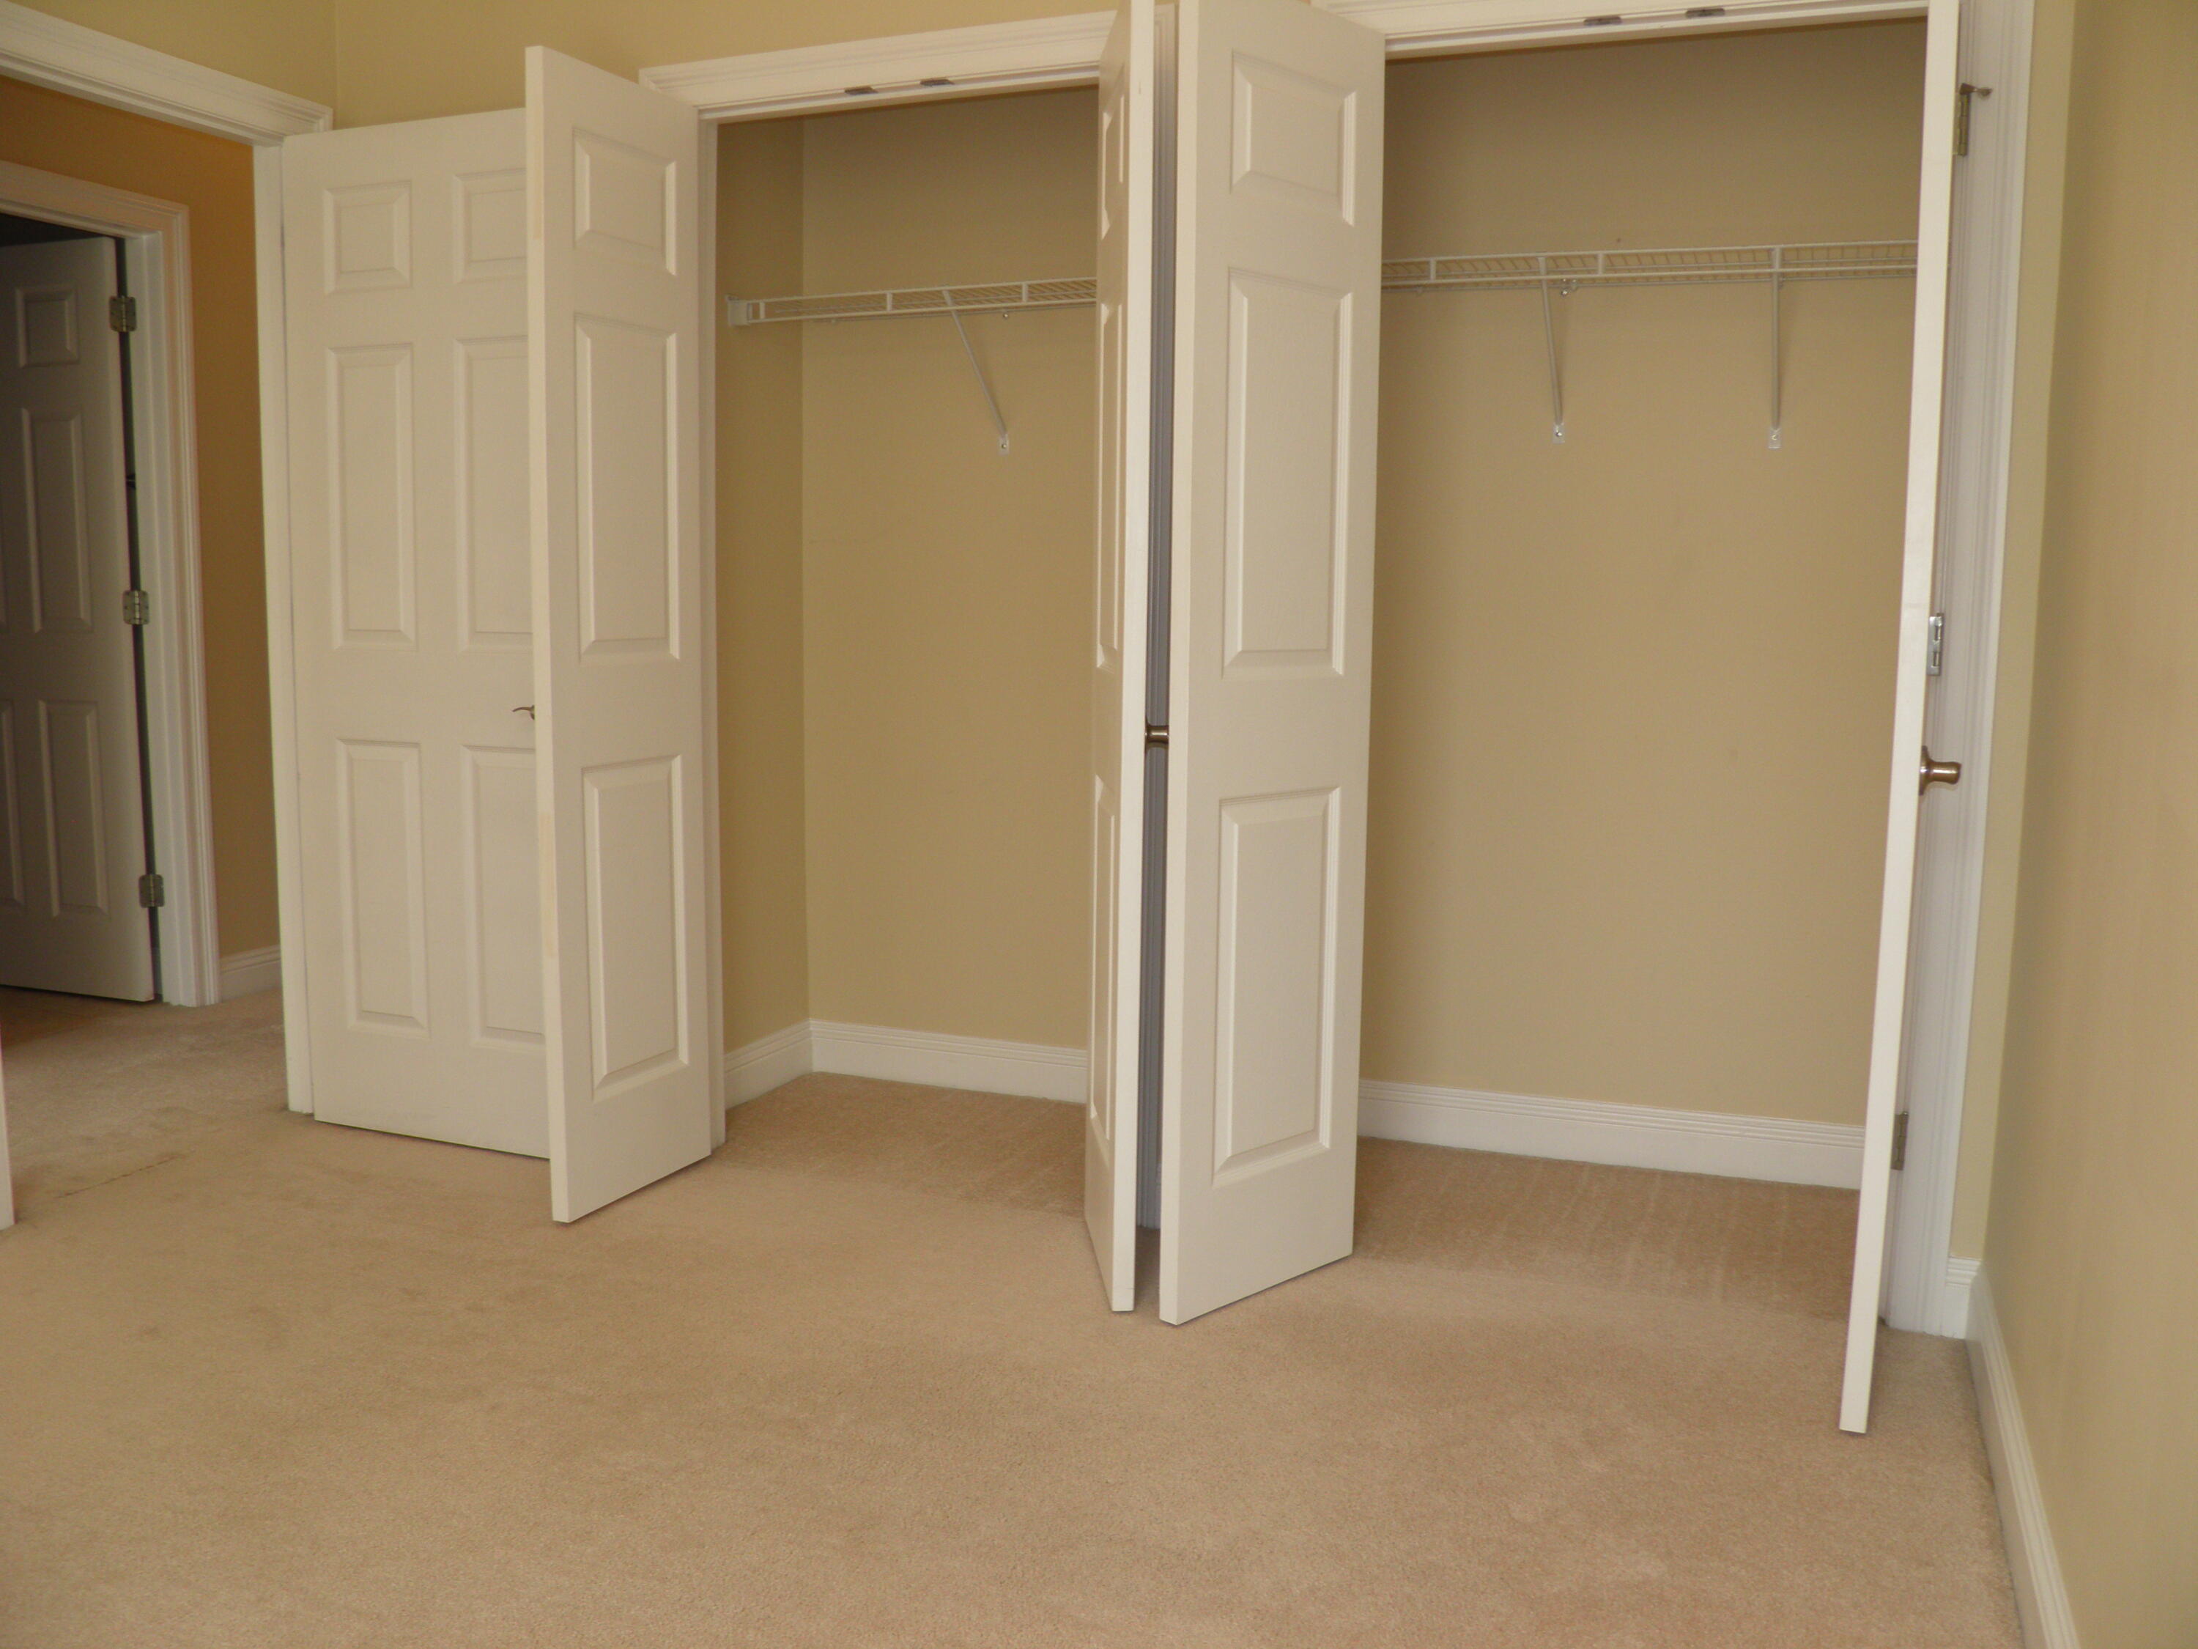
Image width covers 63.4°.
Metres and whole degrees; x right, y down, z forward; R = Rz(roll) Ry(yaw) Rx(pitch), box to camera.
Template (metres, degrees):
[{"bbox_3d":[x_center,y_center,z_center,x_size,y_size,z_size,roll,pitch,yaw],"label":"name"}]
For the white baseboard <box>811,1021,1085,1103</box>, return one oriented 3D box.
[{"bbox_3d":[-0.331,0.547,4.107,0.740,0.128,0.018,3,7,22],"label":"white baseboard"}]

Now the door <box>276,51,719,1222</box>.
[{"bbox_3d":[-1.271,-0.338,3.429,0.904,2.010,0.452,3,7,22],"label":"door"}]

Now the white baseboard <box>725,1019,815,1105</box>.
[{"bbox_3d":[-0.764,0.550,4.041,0.018,0.126,0.430,3,7,22],"label":"white baseboard"}]

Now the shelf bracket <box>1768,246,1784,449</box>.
[{"bbox_3d":[1.221,-0.852,3.208,0.025,0.317,0.295,3,7,22],"label":"shelf bracket"}]

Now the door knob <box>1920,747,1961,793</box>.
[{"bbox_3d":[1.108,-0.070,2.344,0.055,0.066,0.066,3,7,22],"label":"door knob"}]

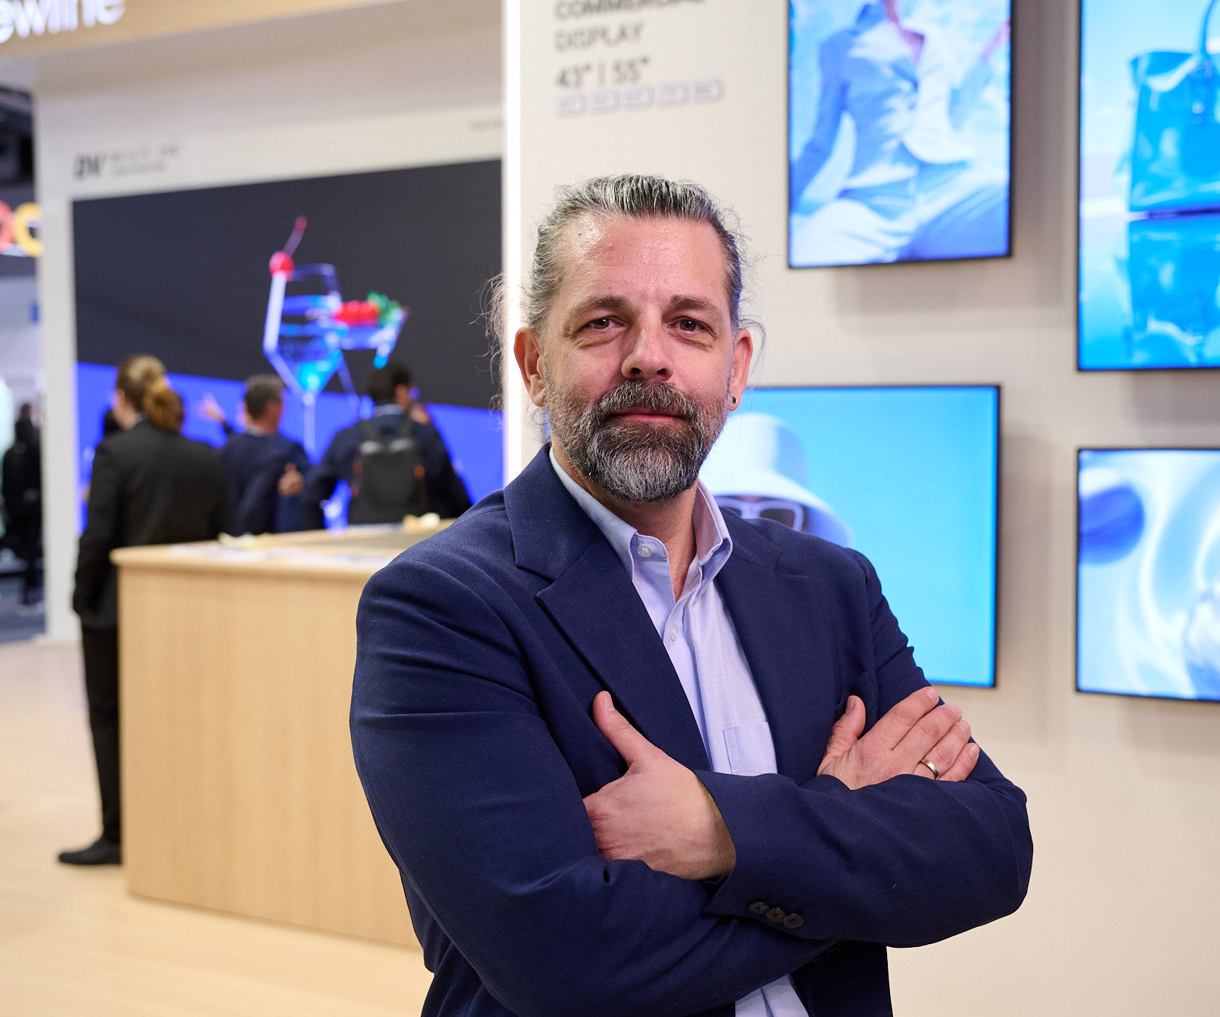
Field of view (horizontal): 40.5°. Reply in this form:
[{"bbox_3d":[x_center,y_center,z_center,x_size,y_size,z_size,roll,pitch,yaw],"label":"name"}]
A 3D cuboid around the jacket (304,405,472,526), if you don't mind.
[{"bbox_3d":[-1.031,-0.071,7.625,0.700,0.780,0.380,0,3,6],"label":"jacket"}]

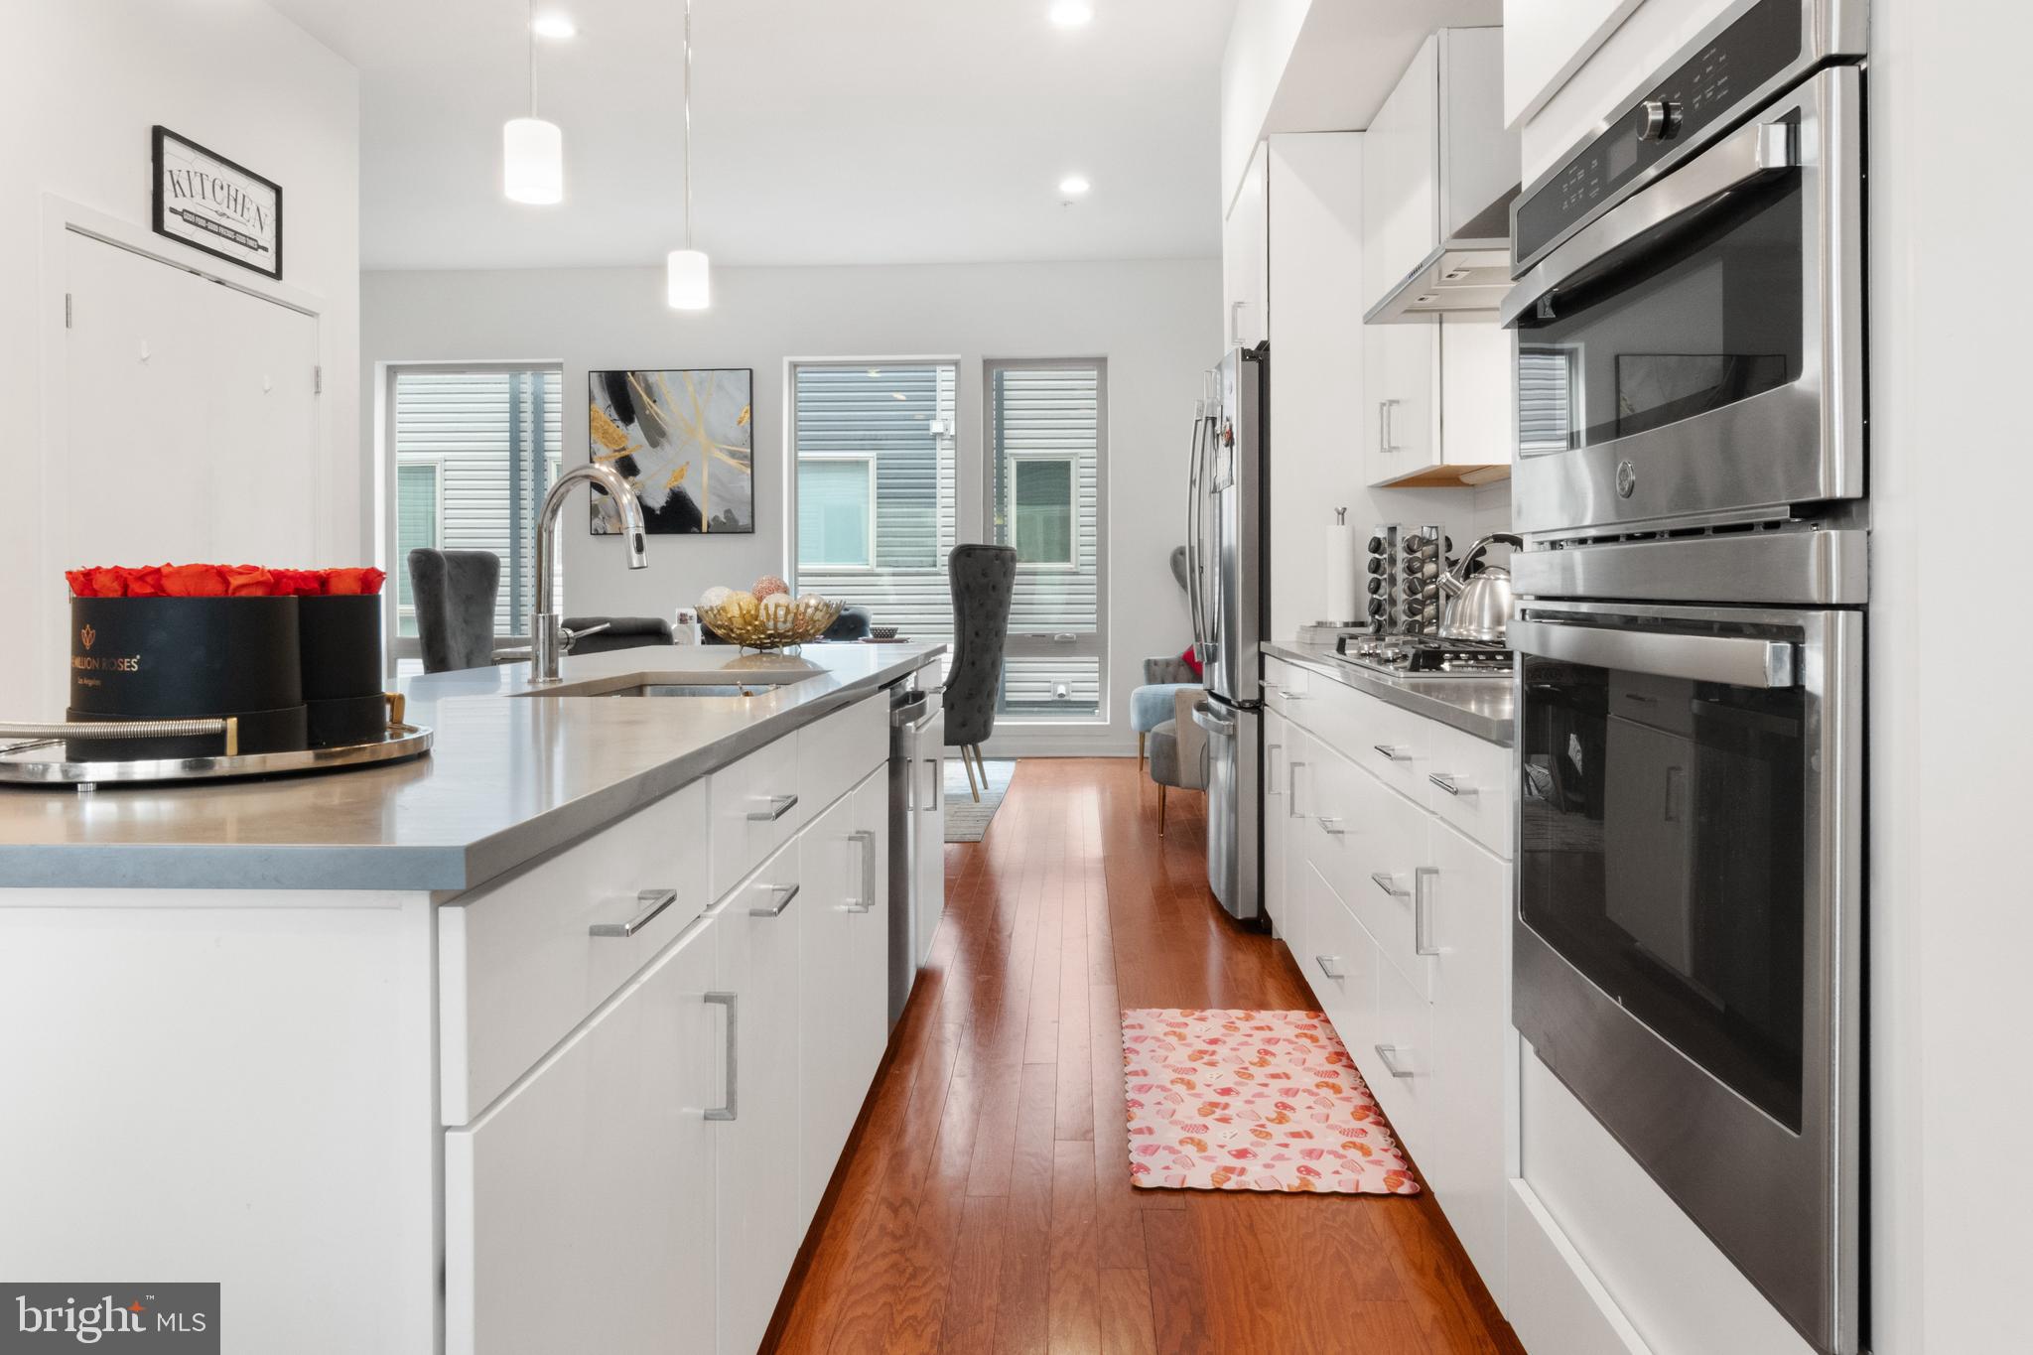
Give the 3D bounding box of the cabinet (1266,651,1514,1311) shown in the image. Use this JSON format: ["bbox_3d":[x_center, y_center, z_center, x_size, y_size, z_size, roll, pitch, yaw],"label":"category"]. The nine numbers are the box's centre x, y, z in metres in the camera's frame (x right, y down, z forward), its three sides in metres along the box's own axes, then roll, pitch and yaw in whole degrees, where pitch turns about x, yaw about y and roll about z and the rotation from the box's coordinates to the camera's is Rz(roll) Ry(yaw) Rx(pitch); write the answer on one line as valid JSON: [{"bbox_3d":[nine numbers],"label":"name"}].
[{"bbox_3d":[1.000,0.420,2.660,0.620,0.850,2.120,0,2,3],"label":"cabinet"}]

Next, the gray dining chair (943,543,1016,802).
[{"bbox_3d":[-0.330,-0.035,6.380,0.680,1.290,0.560,0,3,3],"label":"gray dining chair"}]

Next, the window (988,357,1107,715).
[{"bbox_3d":[0.195,-0.855,7.780,0.750,2.250,0.100,0,2,3],"label":"window"}]

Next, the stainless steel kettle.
[{"bbox_3d":[1.055,-0.201,2.740,0.240,0.235,0.225,1,3,12],"label":"stainless steel kettle"}]

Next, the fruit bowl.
[{"bbox_3d":[-0.652,-0.138,3.280,0.380,0.140,0.380,0,2,0],"label":"fruit bowl"}]

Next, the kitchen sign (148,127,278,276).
[{"bbox_3d":[-2.583,-1.529,4.050,0.025,0.325,0.590,0,2,3],"label":"kitchen sign"}]

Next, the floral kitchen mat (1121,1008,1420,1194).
[{"bbox_3d":[0.508,0.893,2.740,0.530,0.012,0.970,0,4,4],"label":"floral kitchen mat"}]

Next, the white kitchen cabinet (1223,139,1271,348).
[{"bbox_3d":[1.085,-1.380,4.270,0.600,0.600,0.900,0,3,3],"label":"white kitchen cabinet"}]

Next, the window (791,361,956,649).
[{"bbox_3d":[-0.885,-0.858,7.830,1.060,2.250,0.100,0,2,3],"label":"window"}]

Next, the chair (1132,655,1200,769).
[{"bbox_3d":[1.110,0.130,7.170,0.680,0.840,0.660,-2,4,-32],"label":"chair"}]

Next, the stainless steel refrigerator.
[{"bbox_3d":[0.975,-0.133,4.220,0.790,1.790,0.910,0,2,3],"label":"stainless steel refrigerator"}]

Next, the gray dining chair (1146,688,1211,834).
[{"bbox_3d":[1.030,0.175,5.450,0.680,0.980,0.640,1,2,28],"label":"gray dining chair"}]

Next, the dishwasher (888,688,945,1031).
[{"bbox_3d":[-0.565,0.405,3.030,0.600,0.800,0.590,0,3,3],"label":"dishwasher"}]

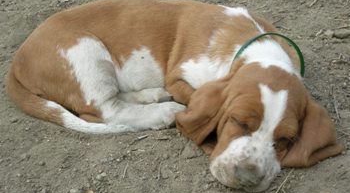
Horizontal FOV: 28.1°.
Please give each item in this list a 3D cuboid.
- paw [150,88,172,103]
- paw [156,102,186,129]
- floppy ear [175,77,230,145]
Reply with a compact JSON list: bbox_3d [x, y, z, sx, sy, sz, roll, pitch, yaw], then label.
[{"bbox_3d":[-0.019,-0.001,1.050,0.042,0.026,0.036,-1,35,-2],"label":"paw"},{"bbox_3d":[-0.005,0.027,1.010,0.050,0.034,0.042,-5,35,-7],"label":"paw"},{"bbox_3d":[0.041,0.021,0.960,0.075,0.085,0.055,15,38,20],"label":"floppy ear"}]

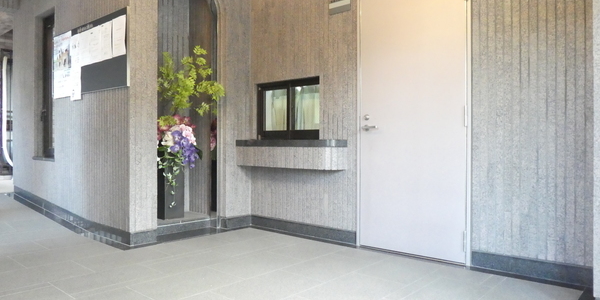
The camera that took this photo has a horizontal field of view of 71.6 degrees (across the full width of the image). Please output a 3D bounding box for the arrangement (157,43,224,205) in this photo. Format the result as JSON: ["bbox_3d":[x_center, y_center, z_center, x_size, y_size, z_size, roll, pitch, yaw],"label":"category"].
[{"bbox_3d":[-1.110,-0.167,3.867,0.580,1.633,0.560,1,1,41],"label":"arrangement"}]

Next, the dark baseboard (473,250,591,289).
[{"bbox_3d":[1.440,0.745,2.621,0.700,0.106,0.020,1,1,41],"label":"dark baseboard"}]

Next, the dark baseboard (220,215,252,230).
[{"bbox_3d":[-0.631,0.730,4.154,0.020,0.106,0.387,1,1,41],"label":"dark baseboard"}]

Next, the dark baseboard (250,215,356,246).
[{"bbox_3d":[-0.017,0.732,3.881,1.283,0.106,0.020,1,1,41],"label":"dark baseboard"}]

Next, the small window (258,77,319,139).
[{"bbox_3d":[-0.102,-0.372,3.994,0.804,0.566,0.080,1,1,41],"label":"small window"}]

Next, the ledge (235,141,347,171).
[{"bbox_3d":[-0.117,0.036,3.832,1.187,0.245,0.191,1,1,41],"label":"ledge"}]

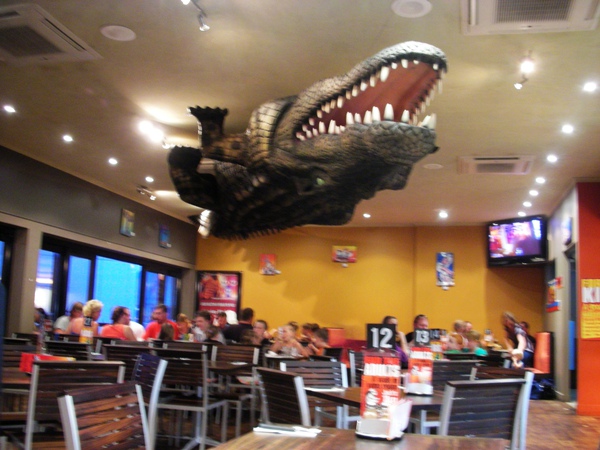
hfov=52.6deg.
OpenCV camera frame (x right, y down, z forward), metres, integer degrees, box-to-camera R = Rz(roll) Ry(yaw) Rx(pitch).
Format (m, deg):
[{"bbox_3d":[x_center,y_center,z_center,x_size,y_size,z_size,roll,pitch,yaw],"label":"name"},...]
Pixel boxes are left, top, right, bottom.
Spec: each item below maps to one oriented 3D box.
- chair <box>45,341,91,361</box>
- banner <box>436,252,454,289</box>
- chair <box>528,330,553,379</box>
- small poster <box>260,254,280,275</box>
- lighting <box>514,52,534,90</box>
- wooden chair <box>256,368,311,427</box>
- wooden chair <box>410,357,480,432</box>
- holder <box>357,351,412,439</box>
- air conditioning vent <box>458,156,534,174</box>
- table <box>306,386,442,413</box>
[{"bbox_3d":[-1.777,1.360,4.810,0.440,0.850,0.530,2,-9,6],"label":"chair"},{"bbox_3d":[2.953,0.911,12.303,0.350,0.691,0.050,-1,-10,15],"label":"banner"},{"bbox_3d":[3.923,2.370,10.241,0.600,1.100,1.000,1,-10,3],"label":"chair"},{"bbox_3d":[-0.644,0.826,12.629,0.381,0.428,0.030,0,-10,14],"label":"small poster"},{"bbox_3d":[1.879,-1.285,5.078,0.150,0.160,0.420,1,-10,15],"label":"lighting"},{"bbox_3d":[0.124,1.110,2.749,0.550,0.860,0.450,7,-11,-28],"label":"wooden chair"},{"bbox_3d":[1.085,1.524,4.833,0.440,0.850,0.530,6,-10,-14],"label":"wooden chair"},{"bbox_3d":[0.258,0.528,1.913,0.140,0.255,0.110,1,-10,13],"label":"holder"},{"bbox_3d":[2.621,-0.793,8.091,0.950,0.060,0.880,1,-10,15],"label":"air conditioning vent"},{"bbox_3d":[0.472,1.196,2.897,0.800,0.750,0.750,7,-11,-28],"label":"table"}]

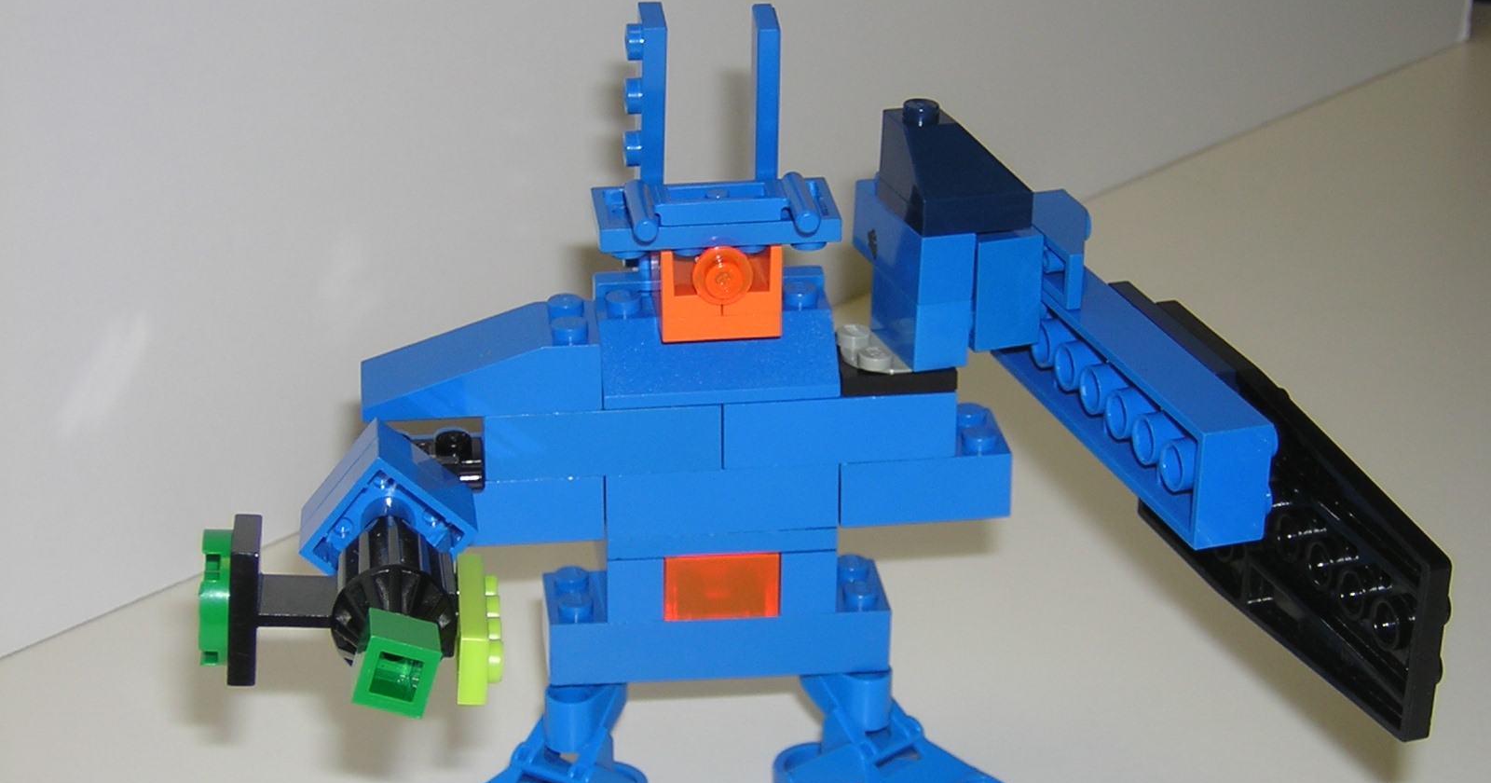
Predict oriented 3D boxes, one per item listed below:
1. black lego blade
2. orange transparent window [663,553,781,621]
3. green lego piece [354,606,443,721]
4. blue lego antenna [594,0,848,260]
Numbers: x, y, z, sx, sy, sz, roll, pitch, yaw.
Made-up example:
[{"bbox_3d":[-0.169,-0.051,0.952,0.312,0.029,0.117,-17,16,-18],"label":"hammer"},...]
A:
[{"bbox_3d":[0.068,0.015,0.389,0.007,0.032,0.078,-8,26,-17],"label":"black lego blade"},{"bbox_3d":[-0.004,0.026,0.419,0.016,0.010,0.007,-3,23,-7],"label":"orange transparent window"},{"bbox_3d":[-0.039,0.031,0.339,0.008,0.008,0.010,15,11,-12],"label":"green lego piece"},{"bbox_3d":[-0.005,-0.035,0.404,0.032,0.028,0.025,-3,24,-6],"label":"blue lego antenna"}]

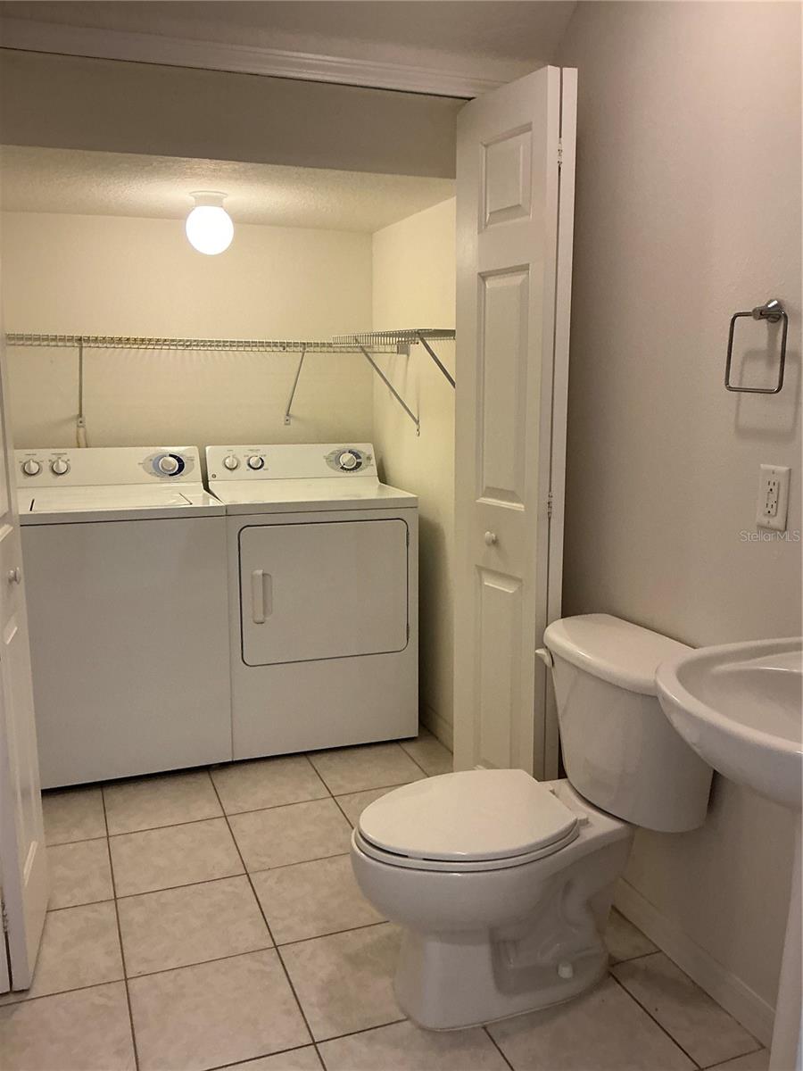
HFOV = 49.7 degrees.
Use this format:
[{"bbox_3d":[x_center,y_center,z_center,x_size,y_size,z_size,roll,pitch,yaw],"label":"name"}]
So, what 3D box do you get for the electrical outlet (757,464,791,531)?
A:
[{"bbox_3d":[0.692,-0.070,1.610,0.009,0.115,0.072,-4,10,-21],"label":"electrical outlet"}]

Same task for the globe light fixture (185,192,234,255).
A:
[{"bbox_3d":[-0.625,-1.014,2.833,0.157,0.195,0.157,-4,10,-21],"label":"globe light fixture"}]

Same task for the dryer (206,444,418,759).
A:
[{"bbox_3d":[-0.376,0.209,3.308,0.686,1.080,0.660,-3,10,-20],"label":"dryer"}]

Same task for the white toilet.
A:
[{"bbox_3d":[0.241,0.612,1.861,0.705,0.750,0.440,-4,10,-21],"label":"white toilet"}]

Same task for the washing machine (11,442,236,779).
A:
[{"bbox_3d":[-1.025,0.248,3.078,0.686,1.080,0.660,-3,10,-20],"label":"washing machine"}]

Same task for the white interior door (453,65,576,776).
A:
[{"bbox_3d":[0.287,-0.114,2.331,0.120,2.000,0.385,-5,10,-26],"label":"white interior door"}]

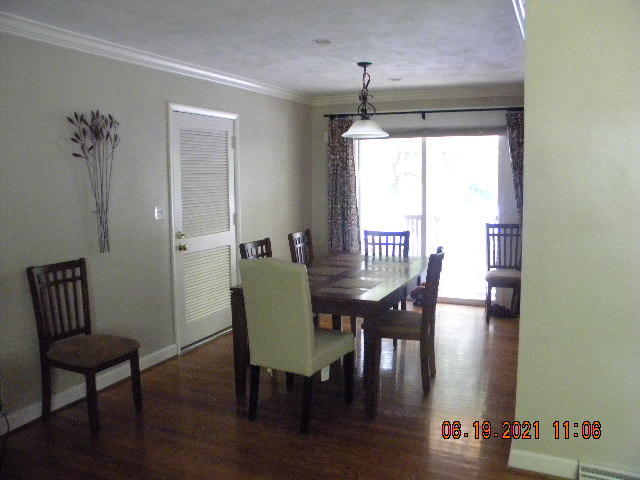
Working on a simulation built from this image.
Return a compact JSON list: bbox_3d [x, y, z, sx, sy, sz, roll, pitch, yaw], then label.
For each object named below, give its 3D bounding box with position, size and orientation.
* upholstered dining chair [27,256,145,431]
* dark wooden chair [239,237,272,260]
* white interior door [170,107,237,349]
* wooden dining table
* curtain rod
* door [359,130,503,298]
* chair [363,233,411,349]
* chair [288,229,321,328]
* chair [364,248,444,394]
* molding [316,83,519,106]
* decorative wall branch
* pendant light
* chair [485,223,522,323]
[{"bbox_3d":[-1.421,0.635,3.197,0.540,0.960,0.430,2,8,25],"label":"upholstered dining chair"},{"bbox_3d":[-0.277,0.509,4.167,0.540,0.975,0.450,4,9,30],"label":"dark wooden chair"},{"bbox_3d":[-1.013,-0.095,4.703,0.060,2.030,0.850,3,8,25],"label":"white interior door"},{"bbox_3d":[0.233,0.630,4.101,1.040,0.765,1.670,2,8,25],"label":"wooden dining table"},{"bbox_3d":[1.164,-1.428,5.805,2.400,0.050,0.070,2,7,23],"label":"curtain rod"},{"bbox_3d":[1.204,-0.254,5.991,1.760,2.000,0.100,3,8,25],"label":"door"},{"bbox_3d":[0.548,0.433,4.807,0.440,0.970,0.550,2,8,25],"label":"chair"},{"bbox_3d":[0.053,0.426,4.785,0.540,0.975,0.450,4,9,29],"label":"chair"},{"bbox_3d":[0.612,0.556,3.780,0.540,0.975,0.450,3,8,22],"label":"chair"},{"bbox_3d":[1.077,-1.624,5.790,2.650,0.130,0.100,3,8,25],"label":"molding"},{"bbox_3d":[-1.484,-0.398,3.511,0.060,0.970,0.440,2,8,25],"label":"decorative wall branch"},{"bbox_3d":[0.393,-1.217,4.518,0.430,0.620,0.430,-1,7,0],"label":"pendant light"},{"bbox_3d":[1.932,0.346,5.331,0.450,0.975,0.540,1,8,11],"label":"chair"}]

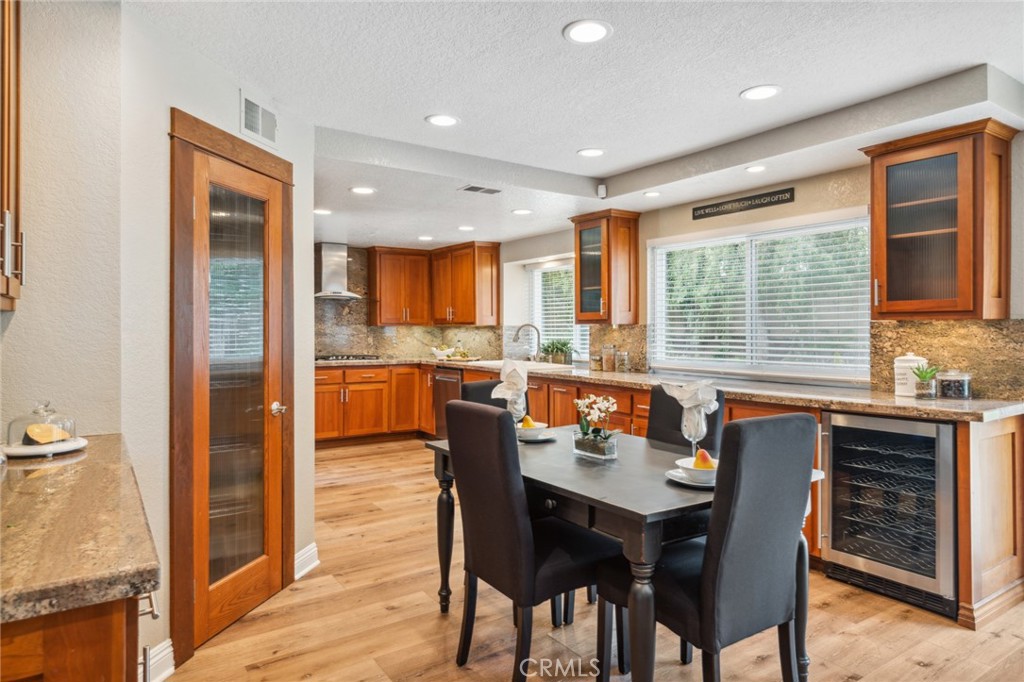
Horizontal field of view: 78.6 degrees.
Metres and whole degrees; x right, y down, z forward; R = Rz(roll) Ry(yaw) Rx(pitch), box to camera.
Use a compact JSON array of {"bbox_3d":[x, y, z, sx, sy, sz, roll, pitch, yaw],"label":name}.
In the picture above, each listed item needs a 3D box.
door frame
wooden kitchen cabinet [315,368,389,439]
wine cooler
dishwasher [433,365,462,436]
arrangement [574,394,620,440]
[{"bbox_3d":[-1.227,0.176,2.773,0.110,2.110,0.850,0,1,11],"label":"door frame"},{"bbox_3d":[-1.900,0.662,6.874,0.924,0.798,0.596,0,1,-34],"label":"wooden kitchen cabinet"},{"bbox_3d":[2.000,0.788,3.136,0.606,0.869,0.607,0,1,-34],"label":"wine cooler"},{"bbox_3d":[-0.422,0.705,6.777,0.610,0.820,0.600,-1,1,-34],"label":"dishwasher"},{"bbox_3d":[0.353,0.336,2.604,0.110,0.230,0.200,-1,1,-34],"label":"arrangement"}]

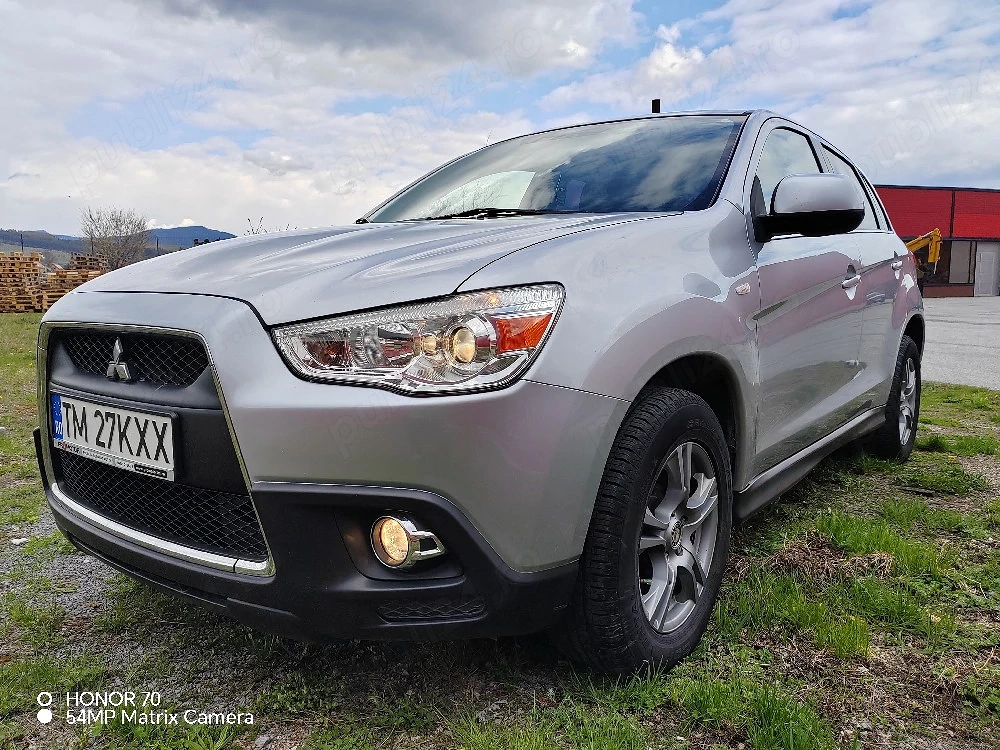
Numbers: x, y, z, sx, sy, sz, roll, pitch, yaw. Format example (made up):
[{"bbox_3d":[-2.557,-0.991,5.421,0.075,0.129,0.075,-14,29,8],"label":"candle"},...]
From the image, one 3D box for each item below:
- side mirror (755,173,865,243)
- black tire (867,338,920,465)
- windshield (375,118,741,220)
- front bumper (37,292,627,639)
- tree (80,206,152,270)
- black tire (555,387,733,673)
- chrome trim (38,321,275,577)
[{"bbox_3d":[0.897,-0.487,2.280,0.245,0.205,0.230,5,8,38],"label":"side mirror"},{"bbox_3d":[1.988,0.120,4.024,0.220,0.675,0.675,5,8,38],"label":"black tire"},{"bbox_3d":[0.129,-0.704,2.773,1.420,0.160,0.880,5,39,38],"label":"windshield"},{"bbox_3d":[-0.633,0.147,1.882,1.770,0.700,0.640,5,8,38],"label":"front bumper"},{"bbox_3d":[-16.246,-4.971,33.000,3.100,4.200,2.900,-3,7,-26],"label":"tree"},{"bbox_3d":[0.347,0.368,1.931,0.220,0.675,0.675,5,8,38],"label":"black tire"},{"bbox_3d":[-0.799,0.117,1.664,0.965,0.460,0.120,5,8,38],"label":"chrome trim"}]

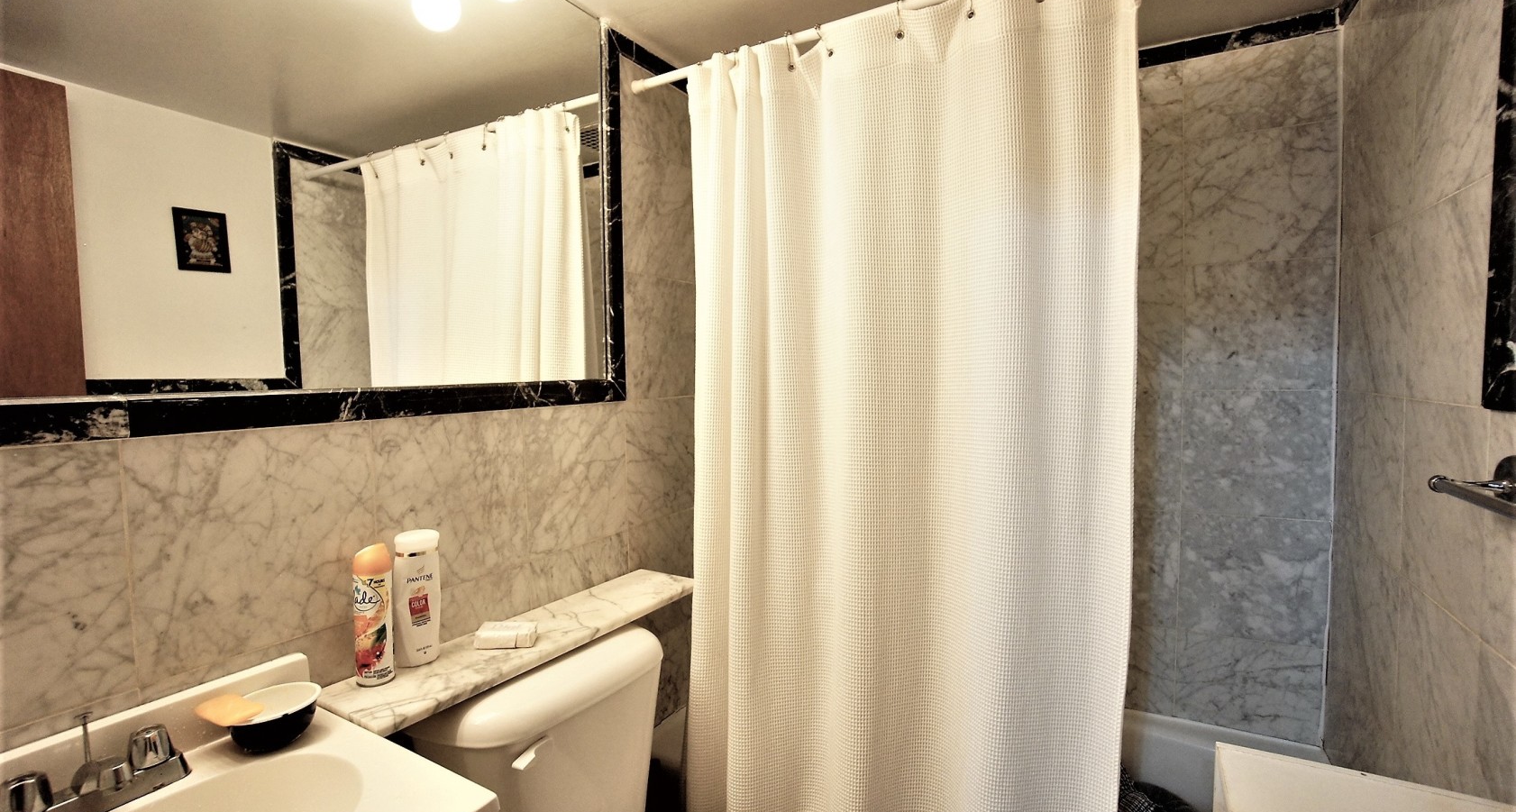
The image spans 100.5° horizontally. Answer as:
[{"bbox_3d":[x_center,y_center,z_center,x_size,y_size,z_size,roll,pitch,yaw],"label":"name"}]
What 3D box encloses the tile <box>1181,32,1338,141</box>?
[{"bbox_3d":[1.194,-0.756,1.504,0.293,0.203,0.013,1,3,30],"label":"tile"}]

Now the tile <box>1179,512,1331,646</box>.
[{"bbox_3d":[1.215,0.421,1.555,0.303,0.305,0.012,1,3,31],"label":"tile"}]

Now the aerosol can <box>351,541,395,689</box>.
[{"bbox_3d":[-0.610,0.335,1.004,0.056,0.212,0.056,-1,3,0],"label":"aerosol can"}]

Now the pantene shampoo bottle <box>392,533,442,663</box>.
[{"bbox_3d":[-0.574,0.325,1.062,0.068,0.215,0.043,-3,4,-43],"label":"pantene shampoo bottle"}]

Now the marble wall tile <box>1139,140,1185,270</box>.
[{"bbox_3d":[0.935,-0.500,1.659,0.303,0.305,0.012,1,3,31],"label":"marble wall tile"}]

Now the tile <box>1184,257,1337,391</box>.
[{"bbox_3d":[1.204,-0.194,1.532,0.293,0.311,0.013,1,3,30],"label":"tile"}]

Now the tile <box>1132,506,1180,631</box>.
[{"bbox_3d":[0.956,0.421,1.712,0.305,0.305,0.013,1,3,30],"label":"tile"}]

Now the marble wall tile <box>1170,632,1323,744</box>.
[{"bbox_3d":[1.220,0.694,1.575,0.293,0.235,0.013,1,3,30],"label":"marble wall tile"}]

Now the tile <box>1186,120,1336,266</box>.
[{"bbox_3d":[1.198,-0.502,1.517,0.293,0.306,0.013,1,3,30],"label":"tile"}]

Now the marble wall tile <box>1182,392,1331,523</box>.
[{"bbox_3d":[1.207,0.117,1.539,0.303,0.305,0.012,1,3,31],"label":"marble wall tile"}]

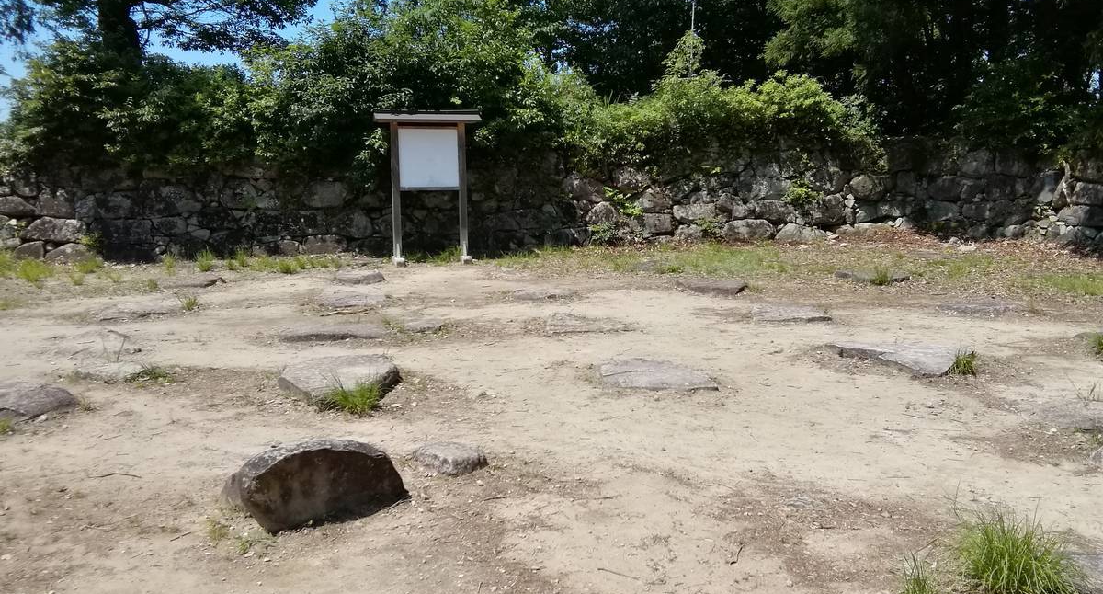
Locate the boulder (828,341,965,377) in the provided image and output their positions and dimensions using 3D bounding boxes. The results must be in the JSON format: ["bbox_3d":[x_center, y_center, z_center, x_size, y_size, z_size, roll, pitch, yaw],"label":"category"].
[{"bbox_3d":[2.742,0.467,6.129,0.950,0.120,1.020,-2,8,-15],"label":"boulder"}]

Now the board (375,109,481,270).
[{"bbox_3d":[-1.976,-1.767,13.485,1.690,2.450,0.650,-2,8,-12],"label":"board"}]

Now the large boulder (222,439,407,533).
[{"bbox_3d":[-1.027,0.761,3.563,0.740,0.270,0.450,-3,9,-22],"label":"large boulder"}]

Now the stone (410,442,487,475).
[{"bbox_3d":[-0.477,0.778,4.051,0.340,0.075,0.310,-1,8,-5],"label":"stone"}]

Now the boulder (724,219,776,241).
[{"bbox_3d":[4.165,-1.421,17.376,1.060,0.500,0.600,-2,8,-15],"label":"boulder"}]

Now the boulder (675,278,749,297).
[{"bbox_3d":[2.020,-0.124,10.136,0.800,0.140,0.760,-1,8,-5],"label":"boulder"}]

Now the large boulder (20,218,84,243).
[{"bbox_3d":[-8.604,-1.201,14.320,1.020,0.460,0.600,-2,8,-15],"label":"large boulder"}]

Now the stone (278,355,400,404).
[{"bbox_3d":[-1.448,0.542,5.633,0.780,0.120,0.980,-1,8,-8],"label":"stone"}]

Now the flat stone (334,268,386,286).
[{"bbox_3d":[-2.601,-0.285,11.373,0.660,0.140,0.850,-1,8,-8],"label":"flat stone"}]

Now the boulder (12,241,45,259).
[{"bbox_3d":[-8.953,-0.815,14.173,0.530,0.340,0.450,-2,8,-15],"label":"boulder"}]

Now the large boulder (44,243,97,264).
[{"bbox_3d":[-8.273,-0.795,14.227,0.850,0.400,0.500,-2,8,-15],"label":"large boulder"}]

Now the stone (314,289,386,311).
[{"bbox_3d":[-2.200,0.034,9.348,0.740,0.080,0.950,-2,8,-10],"label":"stone"}]

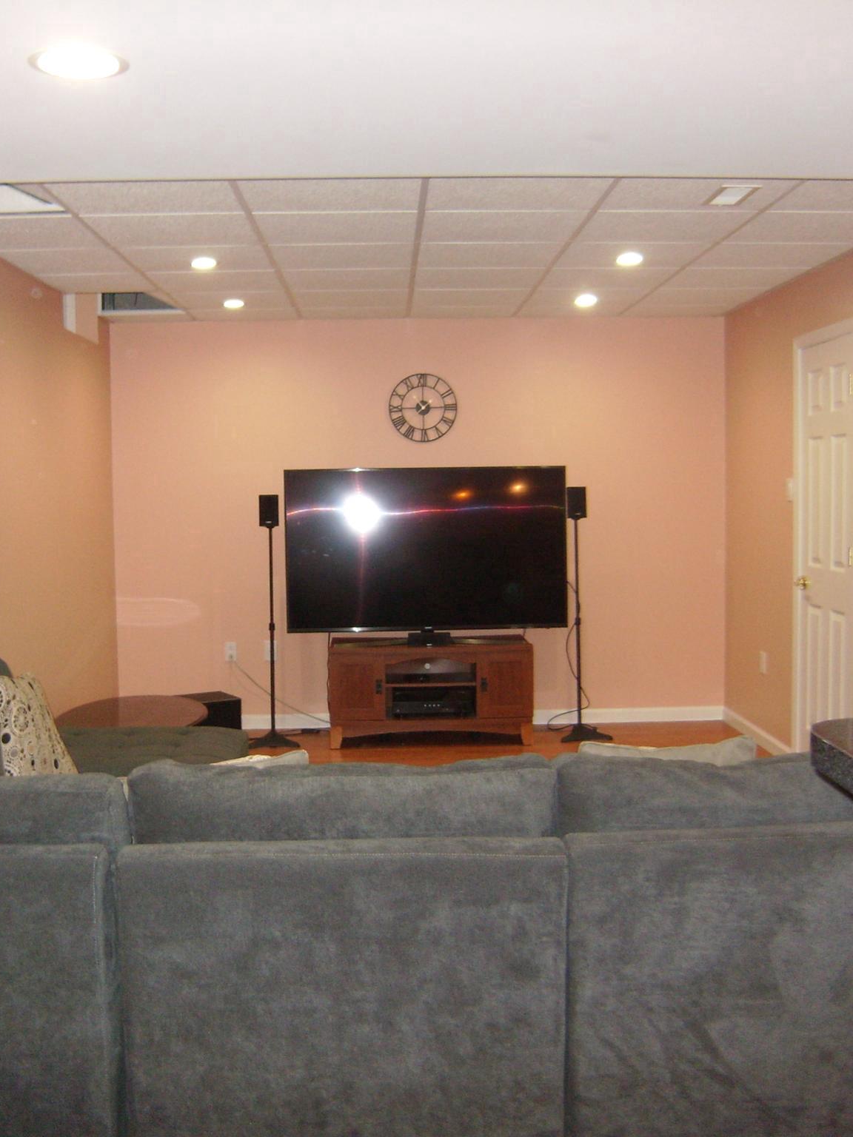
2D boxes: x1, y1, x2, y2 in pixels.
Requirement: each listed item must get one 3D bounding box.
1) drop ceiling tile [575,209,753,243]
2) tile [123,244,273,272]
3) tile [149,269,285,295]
[{"bbox_3d":[0.882,-1.293,4.620,0.600,0.020,0.598,-1,4,-2],"label":"drop ceiling tile"},{"bbox_3d":[-0.950,-1.306,5.168,0.600,0.020,0.598,-1,4,-2],"label":"tile"},{"bbox_3d":[-0.969,-1.342,5.749,0.600,0.020,0.600,-1,4,-2],"label":"tile"}]

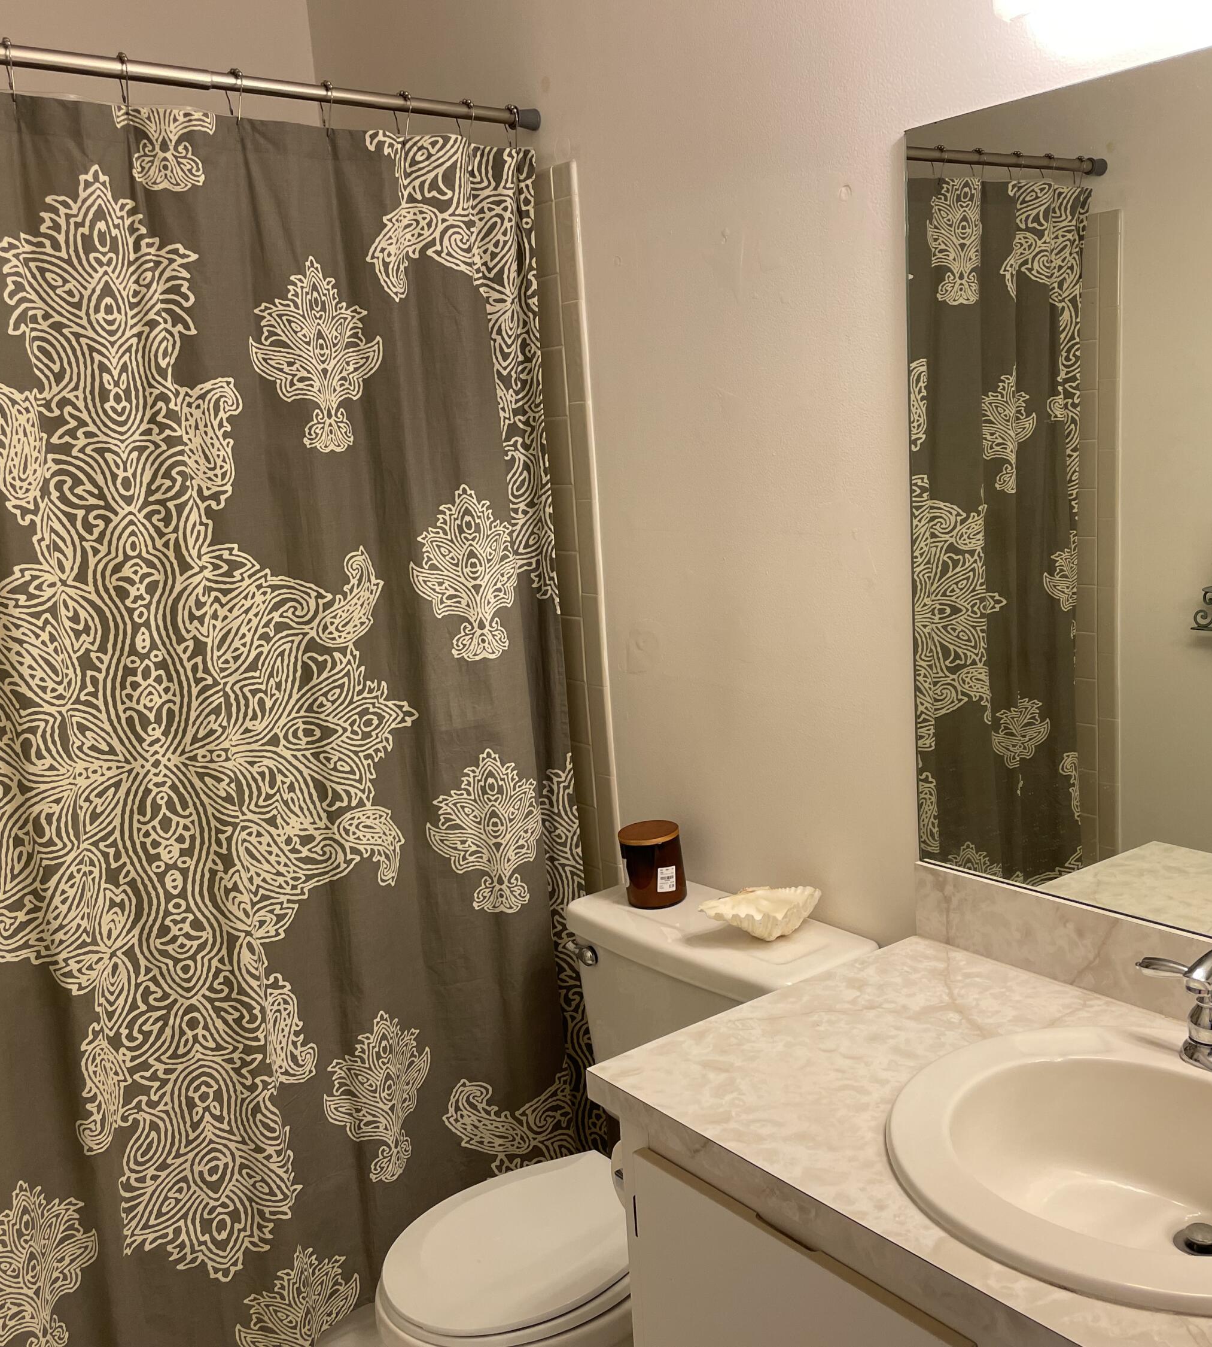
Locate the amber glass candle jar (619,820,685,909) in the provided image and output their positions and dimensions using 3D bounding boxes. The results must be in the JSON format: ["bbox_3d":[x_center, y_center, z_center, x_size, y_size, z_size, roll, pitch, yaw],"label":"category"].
[{"bbox_3d":[0.071,0.289,2.035,0.091,0.108,0.091,-6,11,1],"label":"amber glass candle jar"}]

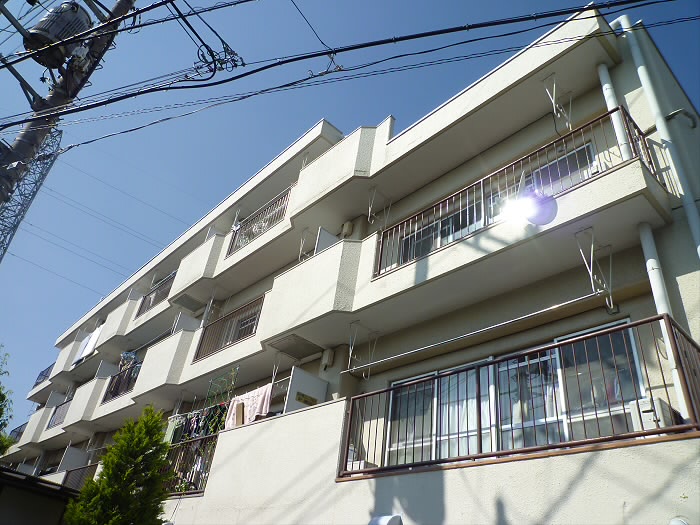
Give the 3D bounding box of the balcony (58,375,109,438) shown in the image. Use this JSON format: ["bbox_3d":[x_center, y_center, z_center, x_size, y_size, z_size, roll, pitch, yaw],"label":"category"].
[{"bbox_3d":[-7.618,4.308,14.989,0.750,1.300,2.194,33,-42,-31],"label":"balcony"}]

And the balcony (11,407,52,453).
[{"bbox_3d":[-11.748,6.515,19.469,0.920,1.285,2.268,32,-41,-31],"label":"balcony"}]

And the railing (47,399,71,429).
[{"bbox_3d":[-9.564,5.024,16.698,0.066,0.849,2.214,33,-42,-31],"label":"railing"}]

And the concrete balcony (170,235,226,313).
[{"bbox_3d":[-3.898,0.402,13.775,0.920,1.285,2.226,32,-41,-31],"label":"concrete balcony"}]

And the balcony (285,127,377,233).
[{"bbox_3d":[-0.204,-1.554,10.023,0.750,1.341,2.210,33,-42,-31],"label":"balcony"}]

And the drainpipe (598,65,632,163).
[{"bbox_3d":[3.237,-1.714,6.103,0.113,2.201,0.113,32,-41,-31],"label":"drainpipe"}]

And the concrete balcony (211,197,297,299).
[{"bbox_3d":[-1.916,-0.540,11.991,0.735,1.285,3.318,32,-41,-31],"label":"concrete balcony"}]

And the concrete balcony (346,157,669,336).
[{"bbox_3d":[1.717,0.017,6.401,0.735,0.401,4.095,32,-41,-31],"label":"concrete balcony"}]

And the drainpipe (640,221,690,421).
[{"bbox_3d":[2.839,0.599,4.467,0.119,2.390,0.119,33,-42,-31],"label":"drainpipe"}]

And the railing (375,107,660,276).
[{"bbox_3d":[1.846,-0.603,6.508,0.615,0.840,3.649,33,-42,-31],"label":"railing"}]

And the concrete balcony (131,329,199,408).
[{"bbox_3d":[-4.220,2.651,12.265,0.920,1.285,2.268,32,-41,-31],"label":"concrete balcony"}]

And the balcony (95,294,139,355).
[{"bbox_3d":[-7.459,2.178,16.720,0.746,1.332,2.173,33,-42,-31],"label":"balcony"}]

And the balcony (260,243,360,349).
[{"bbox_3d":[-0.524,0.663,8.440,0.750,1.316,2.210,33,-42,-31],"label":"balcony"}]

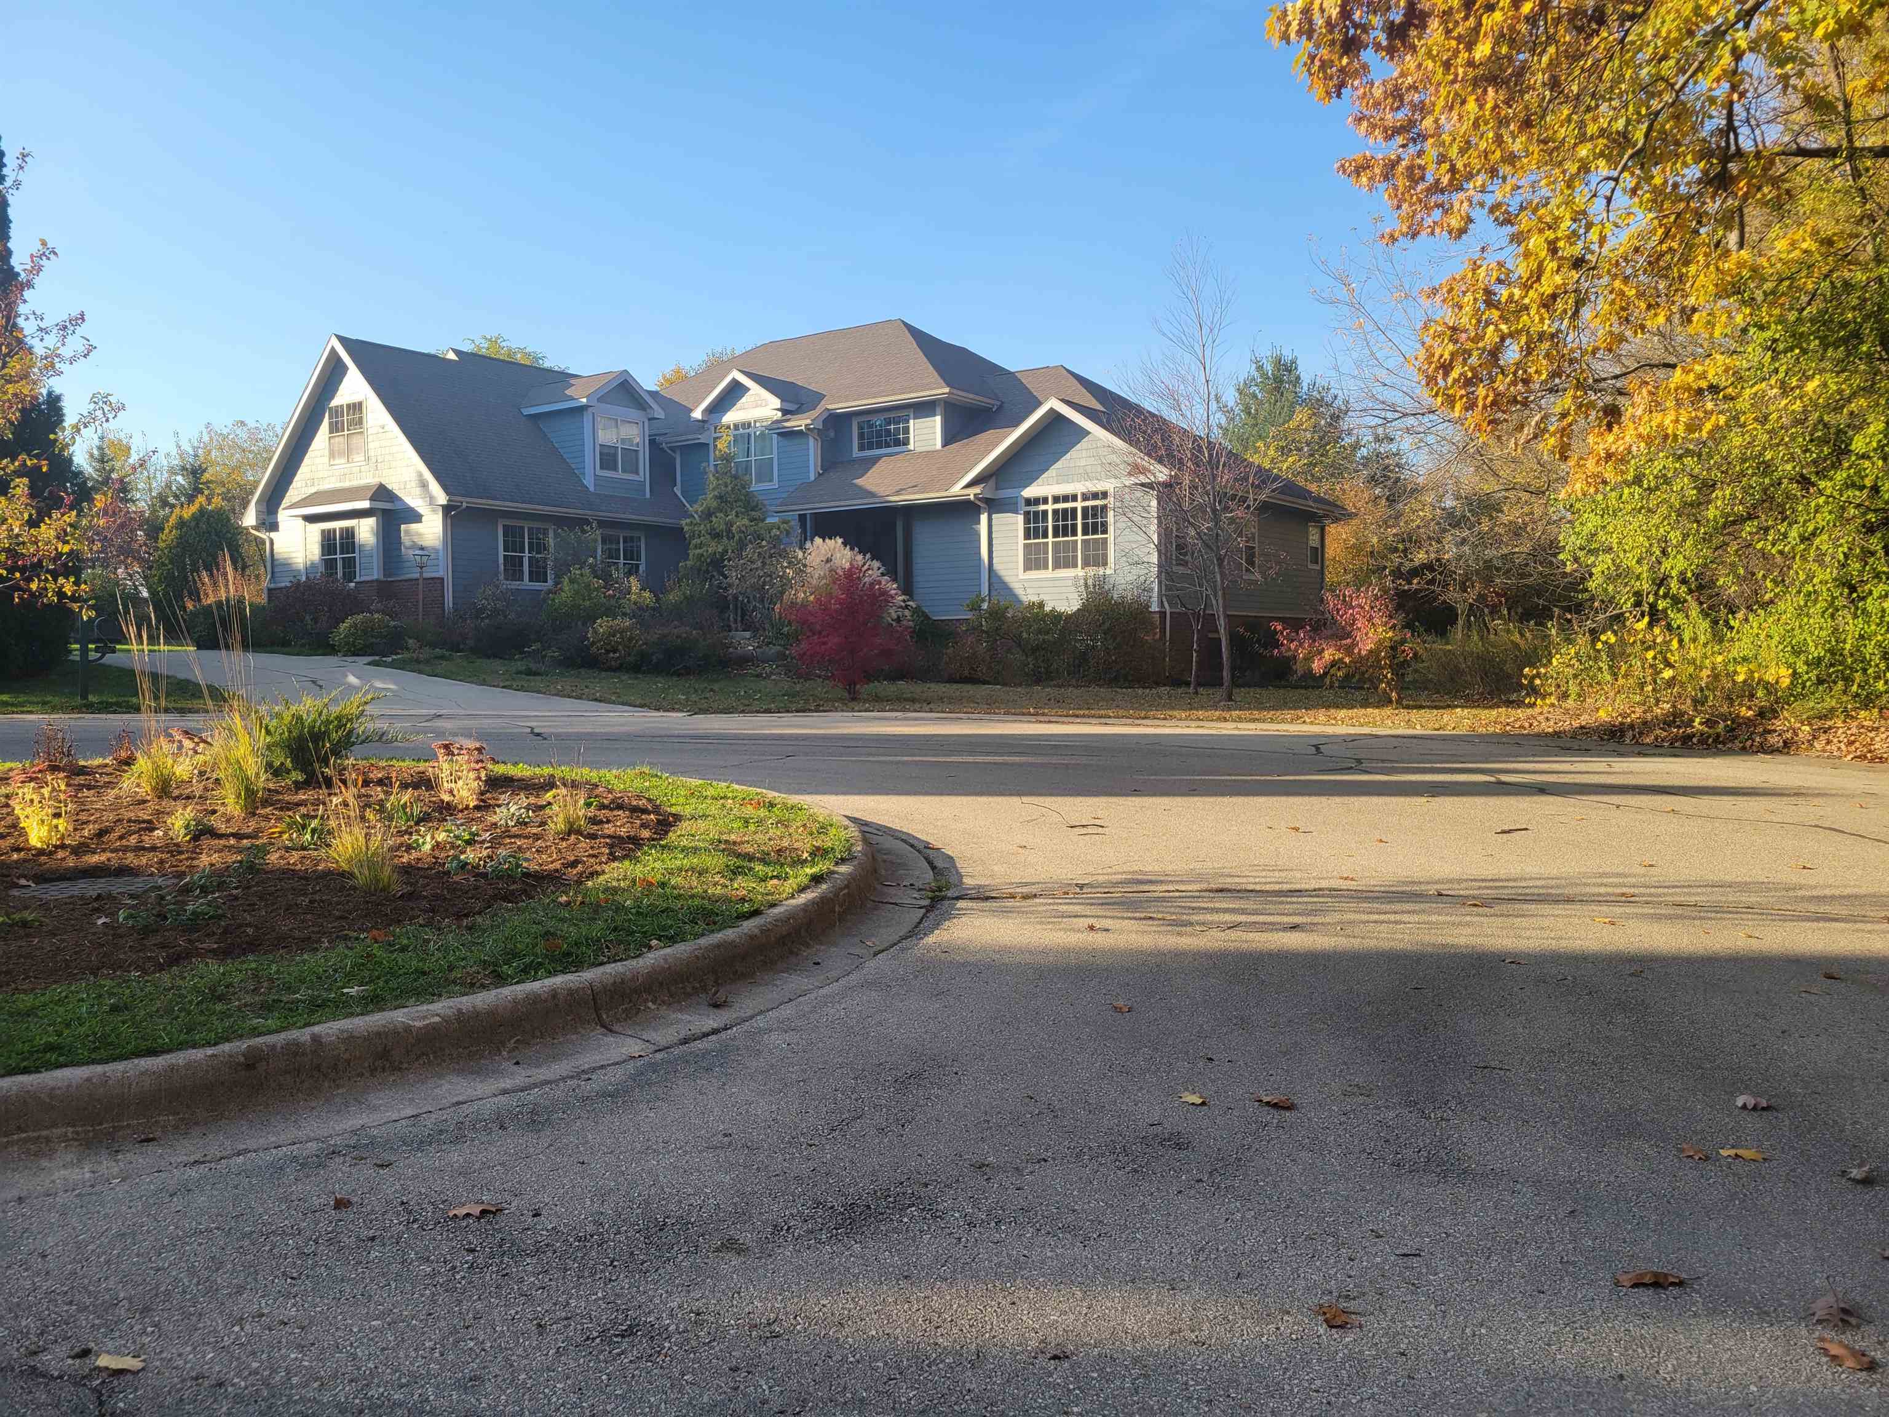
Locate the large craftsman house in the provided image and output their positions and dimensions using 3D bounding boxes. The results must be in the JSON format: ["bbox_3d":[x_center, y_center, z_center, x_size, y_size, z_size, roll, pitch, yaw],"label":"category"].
[{"bbox_3d":[-3.571,-6.177,39.023,23.414,10.954,19.163,1,2,34],"label":"large craftsman house"}]

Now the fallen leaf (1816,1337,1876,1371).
[{"bbox_3d":[1.865,1.335,2.934,0.058,0.026,0.120,-2,2,-34],"label":"fallen leaf"}]

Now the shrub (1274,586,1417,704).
[{"bbox_3d":[7.067,-1.104,24.979,2.346,2.039,2.144,-1,2,0],"label":"shrub"}]

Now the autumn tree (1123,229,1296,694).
[{"bbox_3d":[4.727,-4.273,25.675,2.983,8.316,2.889,-1,2,0],"label":"autumn tree"}]

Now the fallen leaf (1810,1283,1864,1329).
[{"bbox_3d":[1.966,1.318,3.128,0.112,0.035,0.145,0,2,26],"label":"fallen leaf"}]

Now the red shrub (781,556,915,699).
[{"bbox_3d":[-1.837,-1.512,27.164,2.442,2.606,2.317,-1,2,0],"label":"red shrub"}]

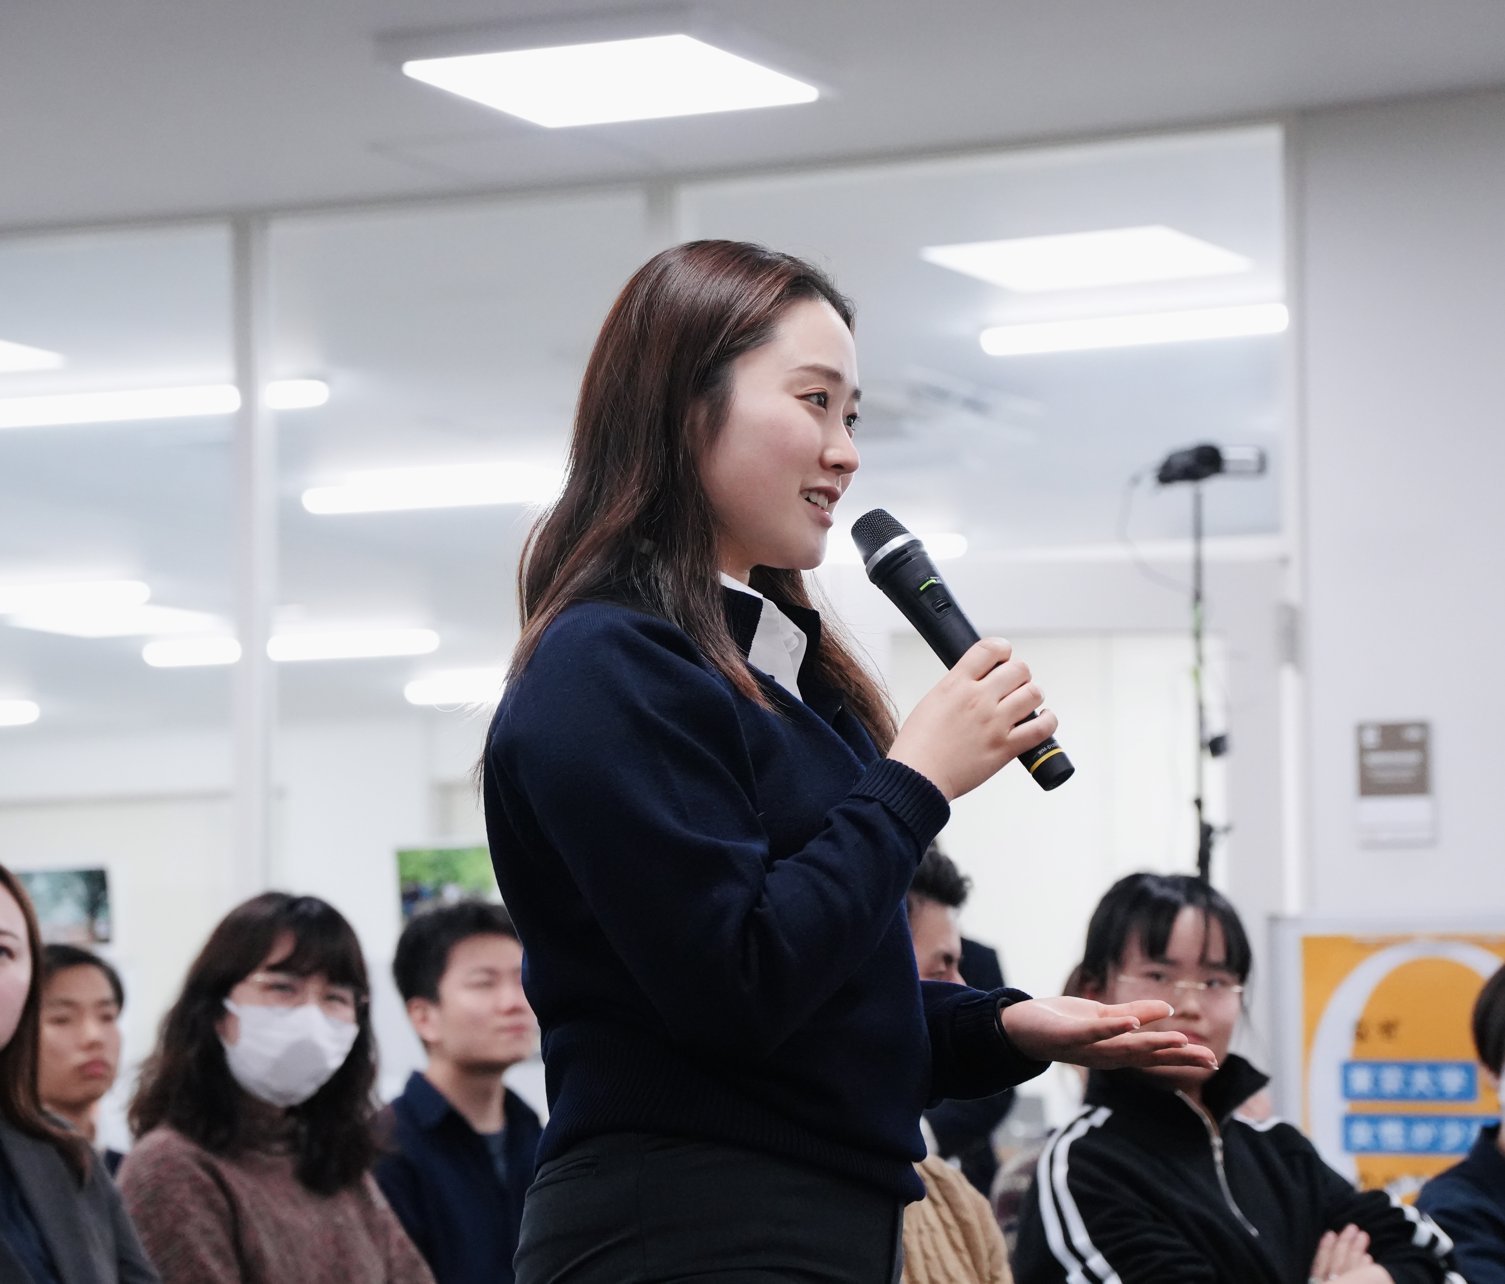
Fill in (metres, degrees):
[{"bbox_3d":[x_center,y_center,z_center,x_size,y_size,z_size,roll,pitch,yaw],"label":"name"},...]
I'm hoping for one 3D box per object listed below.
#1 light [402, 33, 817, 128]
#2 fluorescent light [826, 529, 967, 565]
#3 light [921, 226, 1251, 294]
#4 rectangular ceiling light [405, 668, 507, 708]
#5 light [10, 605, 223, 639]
[{"bbox_3d":[-0.259,-1.073,10.515,0.620,0.060,0.620,-3,-6,26],"label":"light"},{"bbox_3d":[0.133,-0.291,18.552,1.240,0.075,0.140,-3,-6,26],"label":"fluorescent light"},{"bbox_3d":[0.758,-0.878,12.552,0.620,0.060,0.620,-3,-6,26],"label":"light"},{"bbox_3d":[-0.901,0.184,23.503,1.240,0.075,0.140,-3,-6,26],"label":"rectangular ceiling light"},{"bbox_3d":[-2.284,-0.094,20.620,0.620,0.060,0.620,-3,-6,26],"label":"light"}]

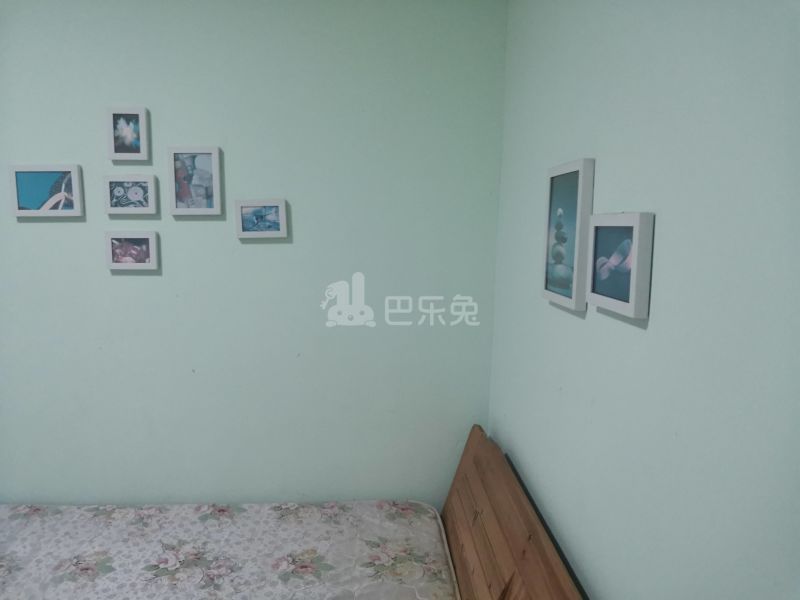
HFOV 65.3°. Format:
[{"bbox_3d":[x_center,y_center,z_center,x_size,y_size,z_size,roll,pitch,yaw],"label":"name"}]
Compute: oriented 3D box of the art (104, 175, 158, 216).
[{"bbox_3d":[-0.875,-0.342,2.031,0.162,0.122,0.023,0,7,-3],"label":"art"}]

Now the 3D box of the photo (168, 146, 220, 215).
[{"bbox_3d":[-0.666,-0.386,2.035,0.162,0.213,0.023,0,7,-3],"label":"photo"}]

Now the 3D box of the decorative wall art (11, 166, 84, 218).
[{"bbox_3d":[-1.141,-0.352,2.018,0.213,0.162,0.023,0,7,-3],"label":"decorative wall art"}]

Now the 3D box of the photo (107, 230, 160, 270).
[{"bbox_3d":[-0.879,-0.162,2.053,0.162,0.122,0.023,0,7,-3],"label":"photo"}]

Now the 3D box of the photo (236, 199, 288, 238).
[{"bbox_3d":[-0.456,-0.267,2.059,0.162,0.122,0.023,0,7,-3],"label":"photo"}]

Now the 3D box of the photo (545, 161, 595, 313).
[{"bbox_3d":[0.357,-0.139,1.336,0.023,0.296,0.235,0,7,-3],"label":"photo"}]

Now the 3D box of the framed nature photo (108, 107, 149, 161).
[{"bbox_3d":[-0.873,-0.533,2.007,0.122,0.162,0.023,0,7,-3],"label":"framed nature photo"}]

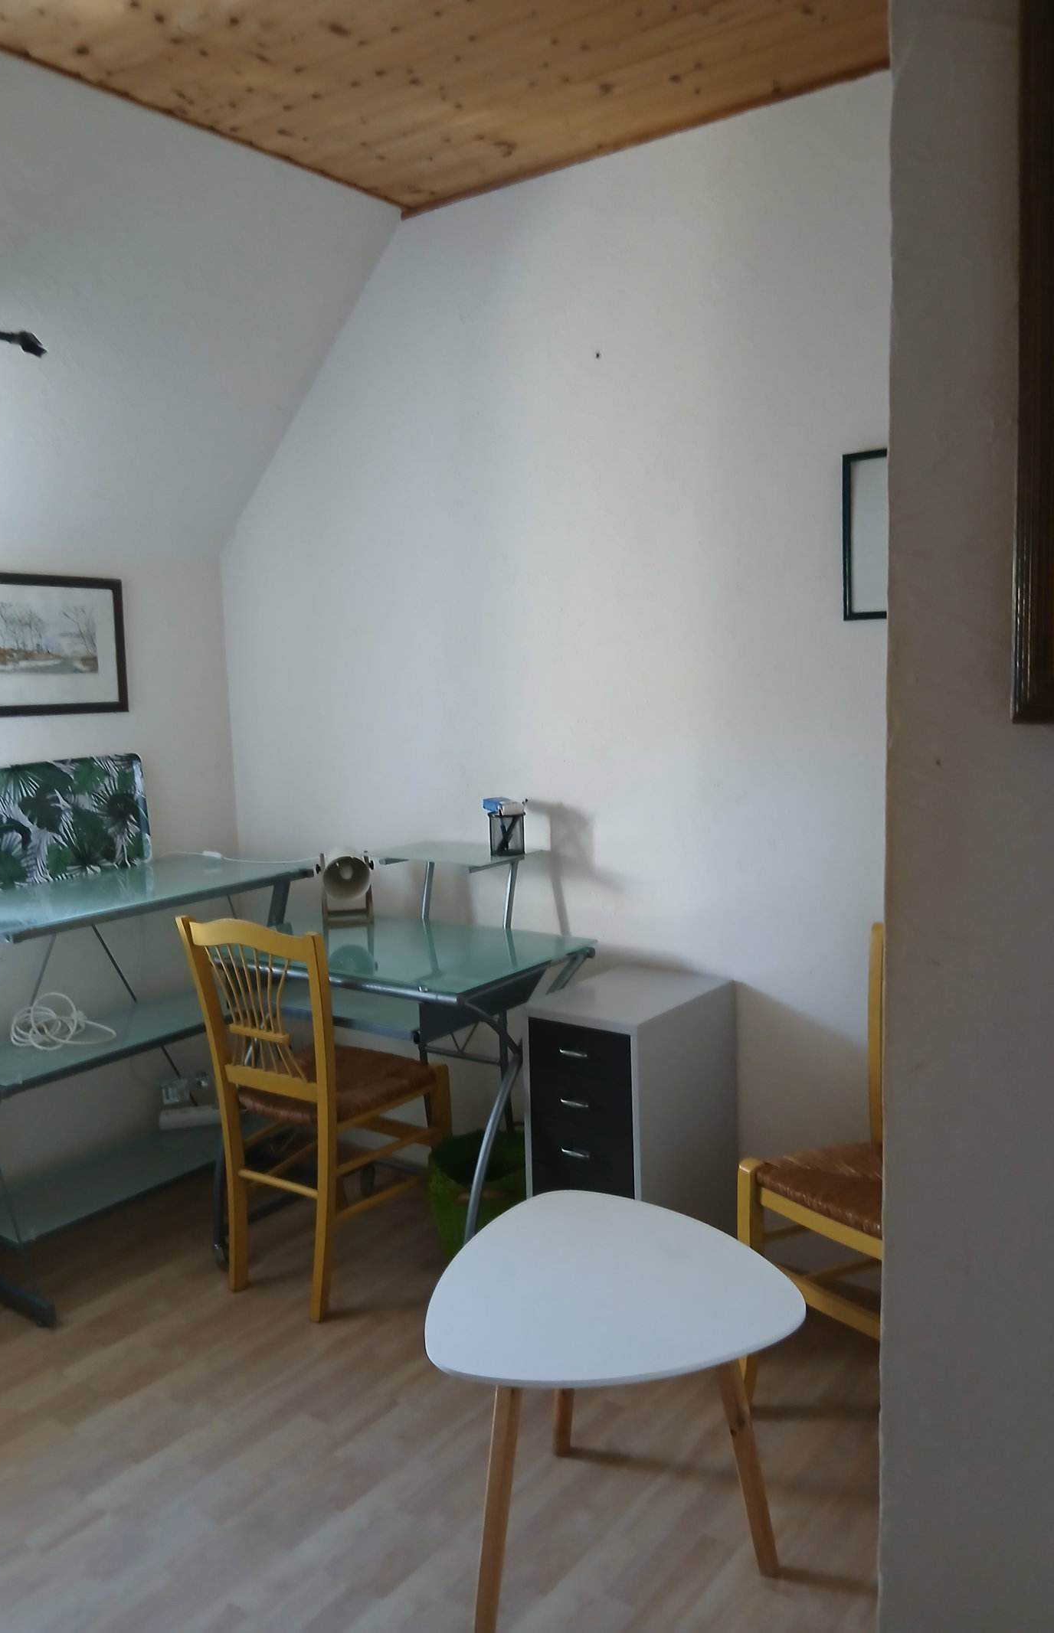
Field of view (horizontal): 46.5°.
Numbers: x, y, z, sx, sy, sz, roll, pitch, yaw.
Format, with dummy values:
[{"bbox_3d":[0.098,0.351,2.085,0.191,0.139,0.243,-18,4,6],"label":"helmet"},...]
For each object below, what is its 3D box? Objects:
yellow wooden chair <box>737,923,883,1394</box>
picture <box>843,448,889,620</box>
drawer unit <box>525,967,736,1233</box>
[{"bbox_3d":[0.667,0.677,2.125,0.400,0.880,0.455,-7,9,-31],"label":"yellow wooden chair"},{"bbox_3d":[0.767,-0.560,2.417,0.310,0.332,0.020,4,10,35],"label":"picture"},{"bbox_3d":[0.241,0.717,2.754,0.283,0.657,0.393,4,10,35],"label":"drawer unit"}]

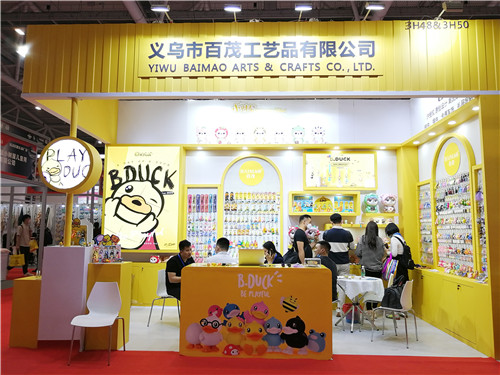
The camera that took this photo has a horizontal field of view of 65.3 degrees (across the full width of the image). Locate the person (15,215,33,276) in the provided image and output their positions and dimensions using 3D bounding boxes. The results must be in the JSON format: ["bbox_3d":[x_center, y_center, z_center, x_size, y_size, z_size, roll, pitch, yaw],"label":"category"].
[{"bbox_3d":[-6.881,1.800,11.943,0.450,1.820,0.500,-1,-7,14],"label":"person"}]

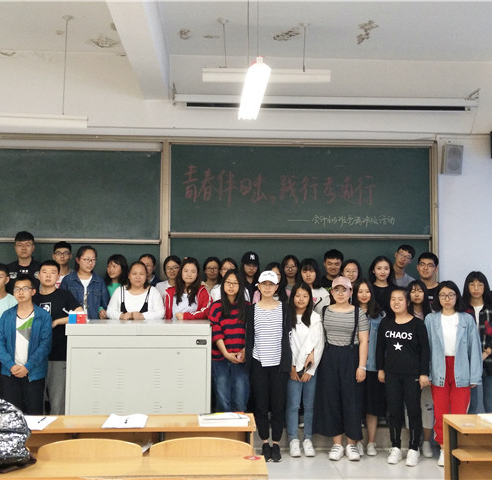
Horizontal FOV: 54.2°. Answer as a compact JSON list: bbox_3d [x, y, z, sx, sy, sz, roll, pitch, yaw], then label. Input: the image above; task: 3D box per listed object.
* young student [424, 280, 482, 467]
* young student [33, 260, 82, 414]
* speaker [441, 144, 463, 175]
[{"bbox_3d":[1.886,1.191,4.389,0.490,1.629,0.290,0,-2,11],"label":"young student"},{"bbox_3d":[-1.847,1.078,4.563,0.480,1.766,0.300,1,-2,-14],"label":"young student"},{"bbox_3d":[2.400,-0.938,5.600,0.200,0.330,0.150,0,8,-2],"label":"speaker"}]

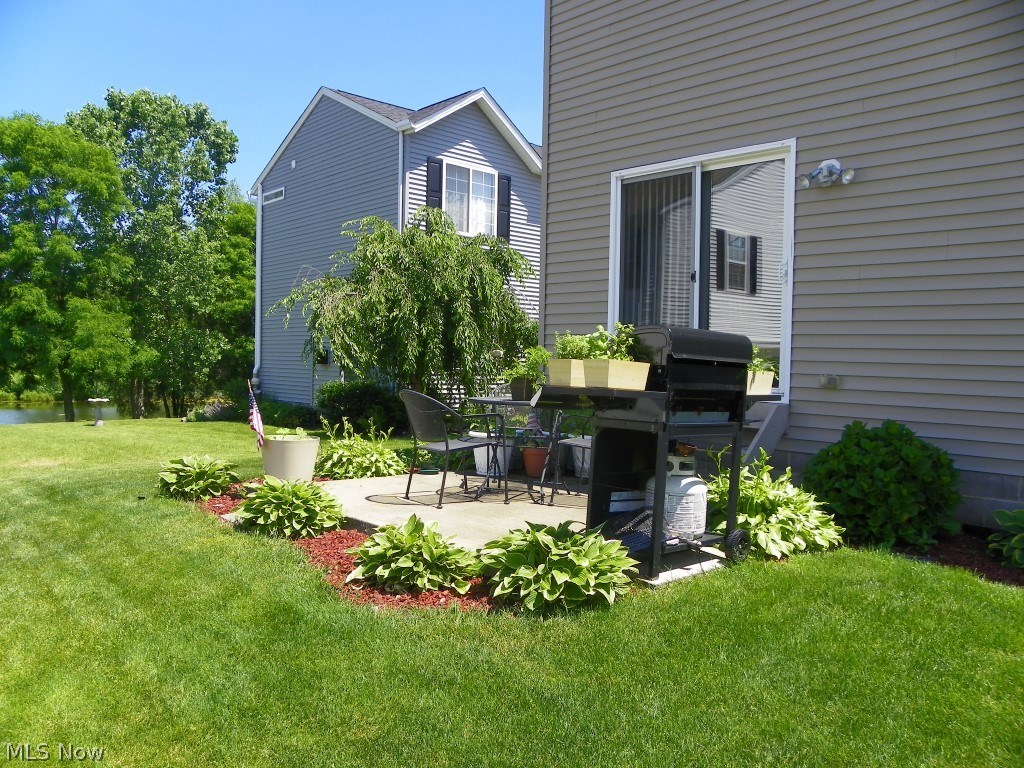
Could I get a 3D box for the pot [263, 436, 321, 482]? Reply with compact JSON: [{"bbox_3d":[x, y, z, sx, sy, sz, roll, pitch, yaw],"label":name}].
[{"bbox_3d":[-1.916,0.648,6.682,0.490,0.370,0.490,1,1,0],"label":"pot"}]

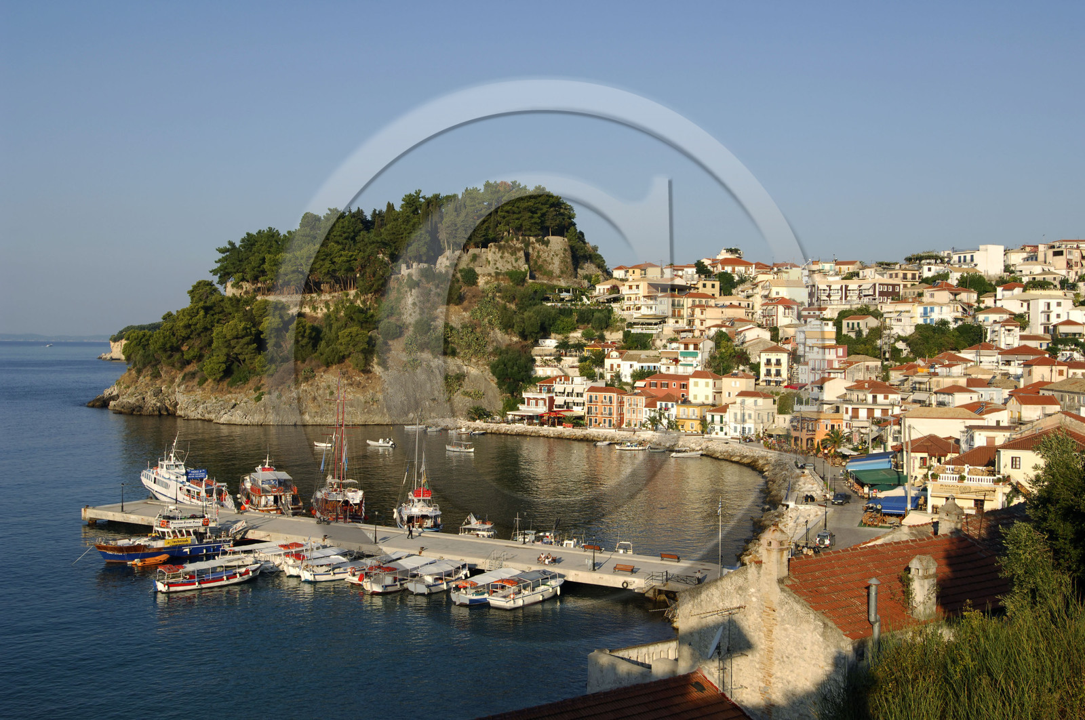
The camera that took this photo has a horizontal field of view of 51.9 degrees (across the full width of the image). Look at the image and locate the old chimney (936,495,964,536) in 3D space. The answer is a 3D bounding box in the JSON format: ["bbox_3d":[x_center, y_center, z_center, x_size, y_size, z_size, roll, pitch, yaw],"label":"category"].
[{"bbox_3d":[14.304,5.468,39.014,0.530,1.467,0.730,0,1,-35],"label":"old chimney"}]

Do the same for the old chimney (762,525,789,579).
[{"bbox_3d":[6.772,5.567,32.380,0.480,1.580,0.680,-1,1,-34],"label":"old chimney"}]

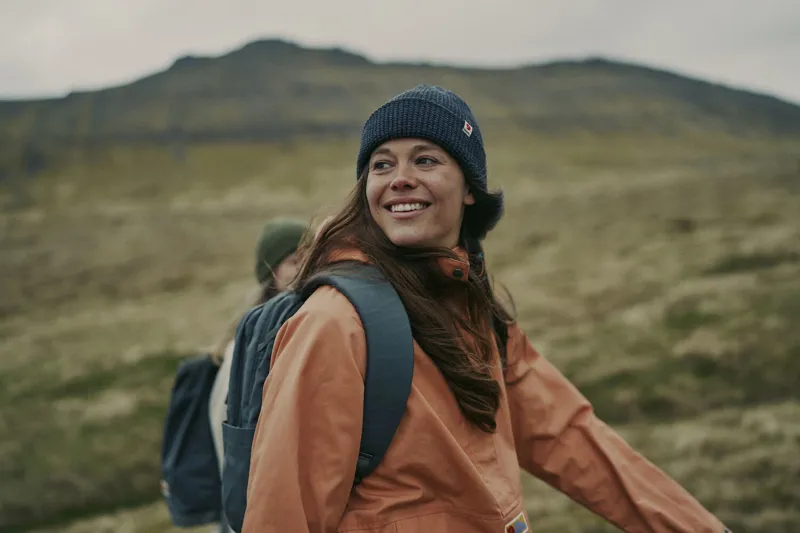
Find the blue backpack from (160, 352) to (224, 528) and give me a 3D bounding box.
[{"bbox_3d":[-0.605,0.510,2.300,0.190,0.500,0.290,4,-2,-29],"label":"blue backpack"}]

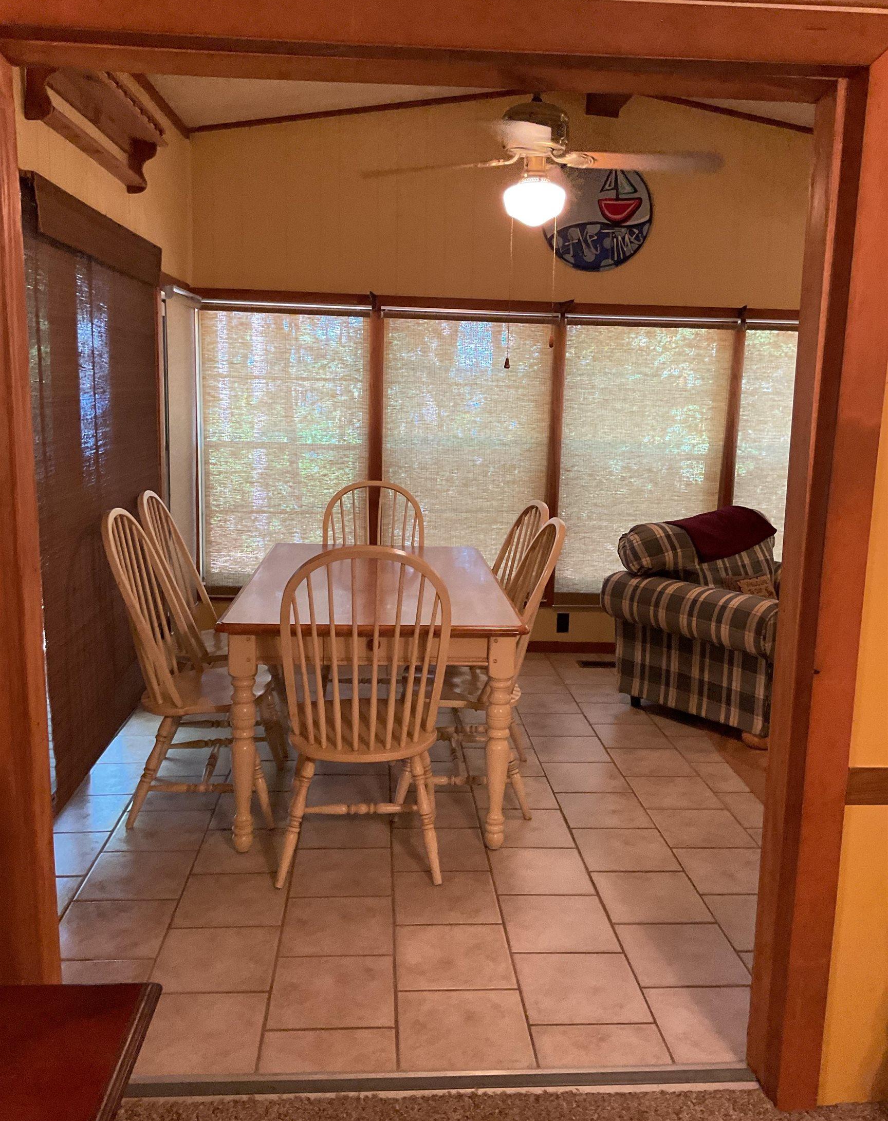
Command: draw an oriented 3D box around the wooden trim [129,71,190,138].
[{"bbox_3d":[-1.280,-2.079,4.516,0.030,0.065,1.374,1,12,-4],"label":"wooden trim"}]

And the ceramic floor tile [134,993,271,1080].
[{"bbox_3d":[-0.571,1.100,2.294,0.303,0.012,0.303,1,10,-4],"label":"ceramic floor tile"}]

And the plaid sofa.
[{"bbox_3d":[1.489,0.258,4.752,1.236,0.942,0.942,-6,12,-39],"label":"plaid sofa"}]

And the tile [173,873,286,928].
[{"bbox_3d":[-0.603,0.979,2.853,0.298,0.010,0.298,1,10,-4],"label":"tile"}]

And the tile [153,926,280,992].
[{"bbox_3d":[-0.591,1.049,2.595,0.303,0.012,0.303,1,10,-4],"label":"tile"}]

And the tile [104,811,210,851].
[{"bbox_3d":[-0.961,0.922,3.367,0.304,0.010,0.304,1,10,-4],"label":"tile"}]

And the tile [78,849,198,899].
[{"bbox_3d":[-0.940,0.975,3.061,0.304,0.010,0.304,1,10,-4],"label":"tile"}]

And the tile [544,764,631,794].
[{"bbox_3d":[0.548,0.844,3.841,0.298,0.010,0.298,1,10,-4],"label":"tile"}]

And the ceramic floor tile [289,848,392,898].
[{"bbox_3d":[-0.318,0.981,3.113,0.304,0.010,0.306,1,10,-4],"label":"ceramic floor tile"}]

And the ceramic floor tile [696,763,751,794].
[{"bbox_3d":[1.103,0.868,3.948,0.155,0.010,0.304,1,10,-4],"label":"ceramic floor tile"}]

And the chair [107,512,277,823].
[{"bbox_3d":[-0.847,0.339,3.459,0.565,1.040,0.502,1,10,-4],"label":"chair"}]

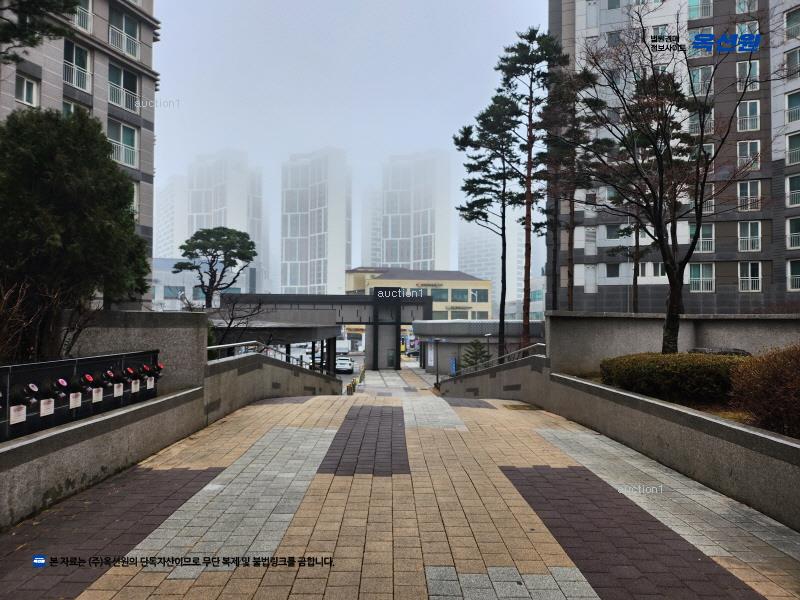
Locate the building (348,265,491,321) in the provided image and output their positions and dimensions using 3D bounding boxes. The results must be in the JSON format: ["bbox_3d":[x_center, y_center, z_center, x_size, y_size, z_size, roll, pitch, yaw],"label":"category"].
[{"bbox_3d":[2.800,1.800,94.000,23.500,13.400,13.500,0,-2,-6],"label":"building"}]

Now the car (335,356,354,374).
[{"bbox_3d":[-5.676,6.458,56.041,1.820,1.560,4.400,0,-2,-5],"label":"car"}]

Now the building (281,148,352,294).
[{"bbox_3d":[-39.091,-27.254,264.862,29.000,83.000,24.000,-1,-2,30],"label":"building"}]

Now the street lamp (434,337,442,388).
[{"bbox_3d":[2.944,4.831,42.582,0.580,3.750,0.580,0,-2,0],"label":"street lamp"}]

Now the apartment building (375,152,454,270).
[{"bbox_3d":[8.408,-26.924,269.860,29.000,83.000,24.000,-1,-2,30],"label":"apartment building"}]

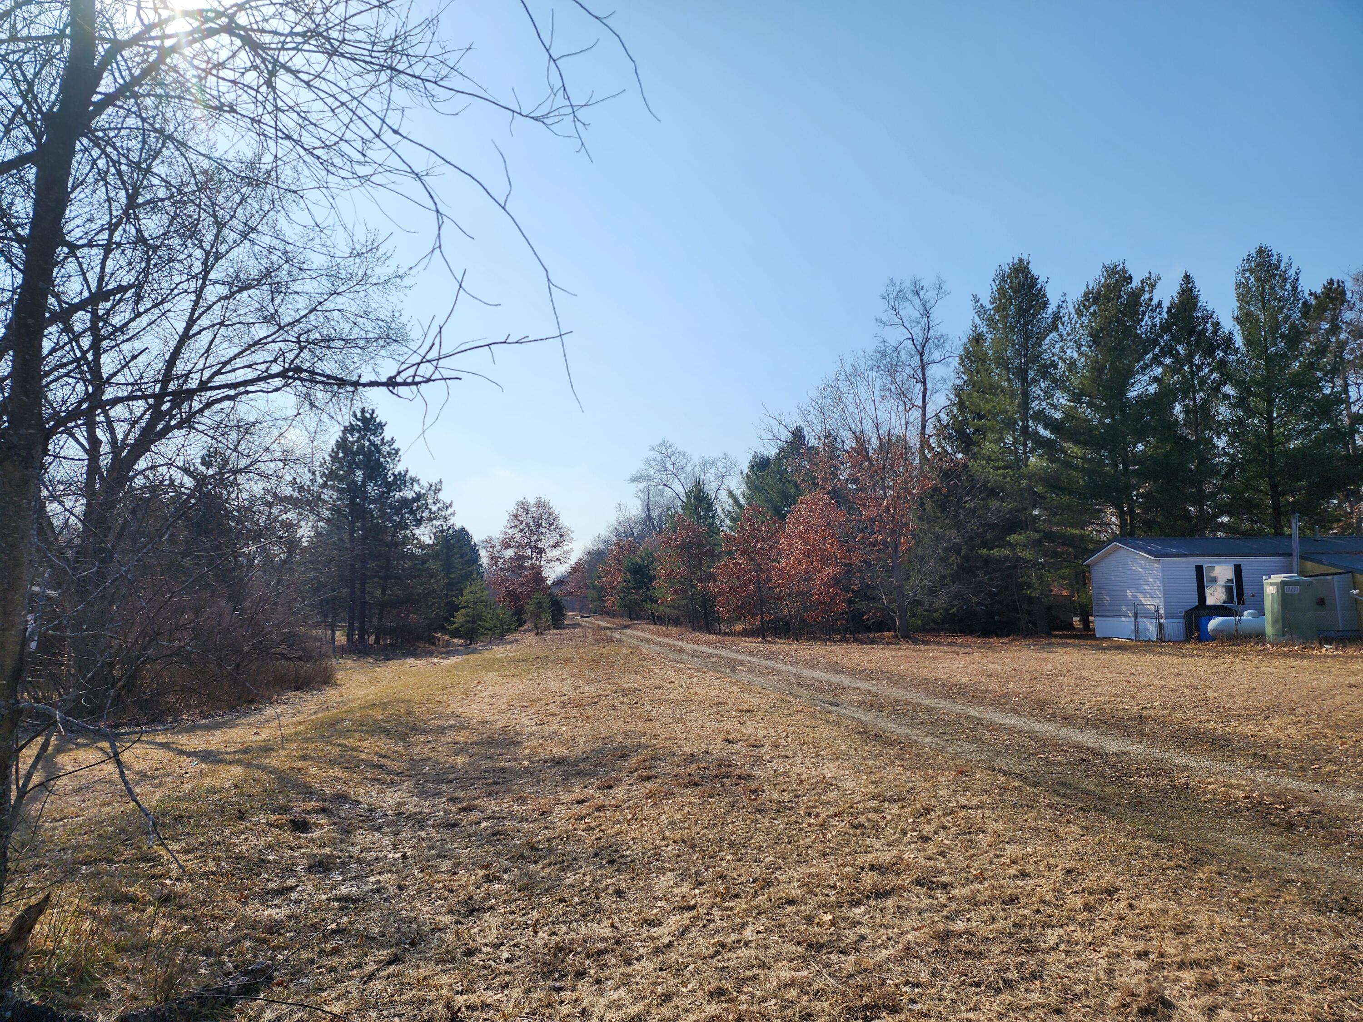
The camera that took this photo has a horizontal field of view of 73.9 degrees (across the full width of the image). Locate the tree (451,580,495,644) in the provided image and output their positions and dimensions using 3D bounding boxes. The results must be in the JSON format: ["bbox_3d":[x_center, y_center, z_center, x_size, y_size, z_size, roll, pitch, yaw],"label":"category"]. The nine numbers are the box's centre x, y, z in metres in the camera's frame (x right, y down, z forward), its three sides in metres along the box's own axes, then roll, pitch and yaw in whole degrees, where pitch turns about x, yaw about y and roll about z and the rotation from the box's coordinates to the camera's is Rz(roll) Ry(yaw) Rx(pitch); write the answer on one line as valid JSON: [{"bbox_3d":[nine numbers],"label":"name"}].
[{"bbox_3d":[-11.036,5.372,48.000,2.200,3.450,2.200,0,-6,-3],"label":"tree"}]

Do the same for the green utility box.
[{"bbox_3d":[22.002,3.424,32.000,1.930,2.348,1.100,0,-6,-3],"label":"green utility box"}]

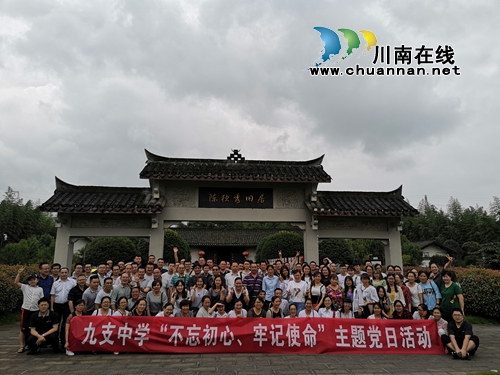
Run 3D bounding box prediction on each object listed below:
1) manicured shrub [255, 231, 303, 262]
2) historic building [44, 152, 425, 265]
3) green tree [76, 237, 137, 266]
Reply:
[{"bbox_3d":[1.702,3.901,19.619,2.942,3.243,2.942,0,-10,0],"label":"manicured shrub"},{"bbox_3d":[-0.548,1.564,14.963,13.950,6.126,2.300,1,-11,-6],"label":"historic building"},{"bbox_3d":[-7.095,3.856,18.603,2.993,2.887,2.993,0,-10,0],"label":"green tree"}]

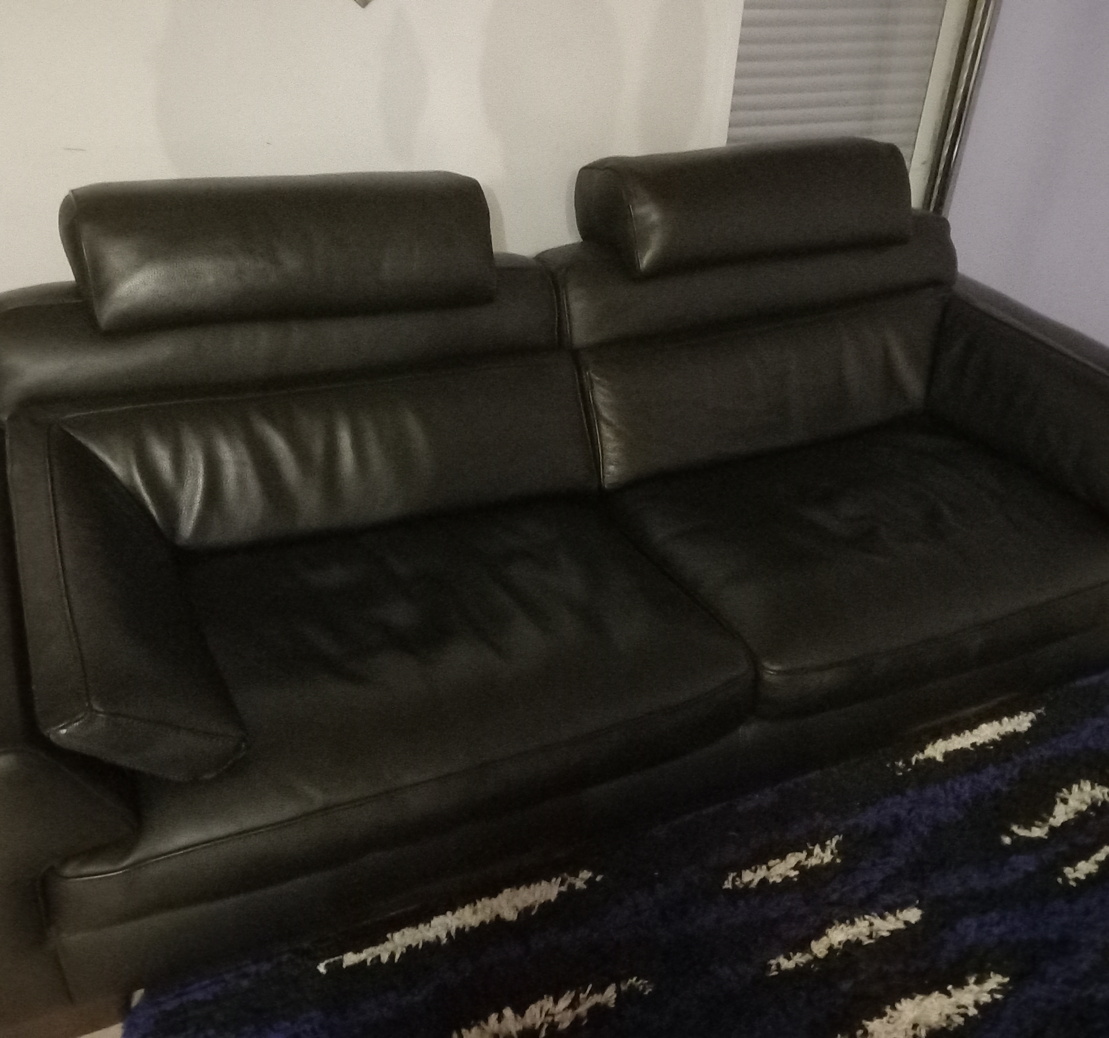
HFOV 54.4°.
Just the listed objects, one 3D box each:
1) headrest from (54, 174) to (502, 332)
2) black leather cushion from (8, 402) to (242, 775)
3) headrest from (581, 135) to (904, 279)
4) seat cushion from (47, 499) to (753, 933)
[{"bbox_3d":[-0.472,-0.482,1.901,0.690,0.213,0.249,-11,21,-23],"label":"headrest"},{"bbox_3d":[-0.652,0.099,1.607,0.249,0.228,0.711,-11,36,-23],"label":"black leather cushion"},{"bbox_3d":[0.419,-0.662,2.284,0.685,0.213,0.249,-11,21,-23],"label":"headrest"},{"bbox_3d":[-0.281,0.223,1.769,1.061,0.142,0.639,-11,36,-23],"label":"seat cushion"}]

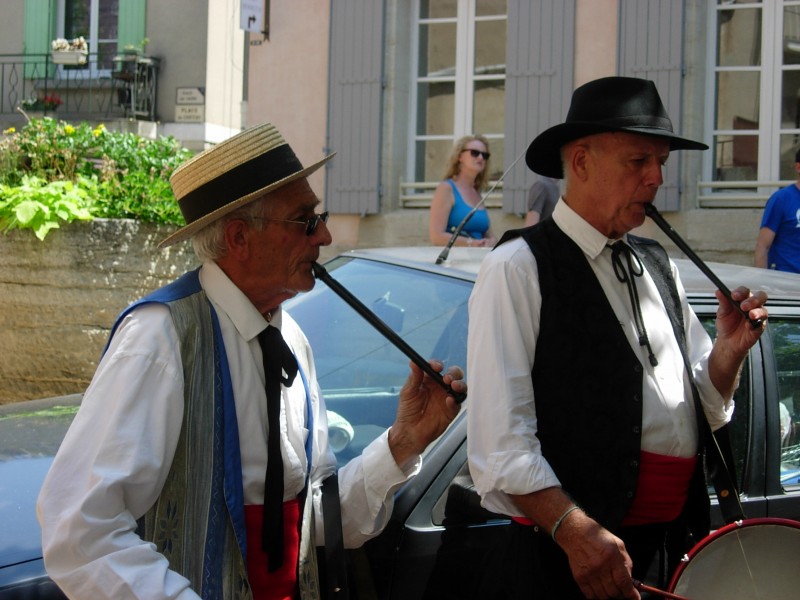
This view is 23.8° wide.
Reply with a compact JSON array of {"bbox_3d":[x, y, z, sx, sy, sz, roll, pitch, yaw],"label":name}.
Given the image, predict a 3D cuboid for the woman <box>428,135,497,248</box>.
[{"bbox_3d":[0.358,-0.156,11.397,0.340,1.680,0.470,1,0,42],"label":"woman"}]

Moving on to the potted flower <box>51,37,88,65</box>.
[{"bbox_3d":[-4.918,-3.713,28.200,0.500,0.410,0.250,1,0,17],"label":"potted flower"}]

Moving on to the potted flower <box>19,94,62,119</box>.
[{"bbox_3d":[-5.444,-2.930,28.700,0.620,0.360,0.270,1,0,17],"label":"potted flower"}]

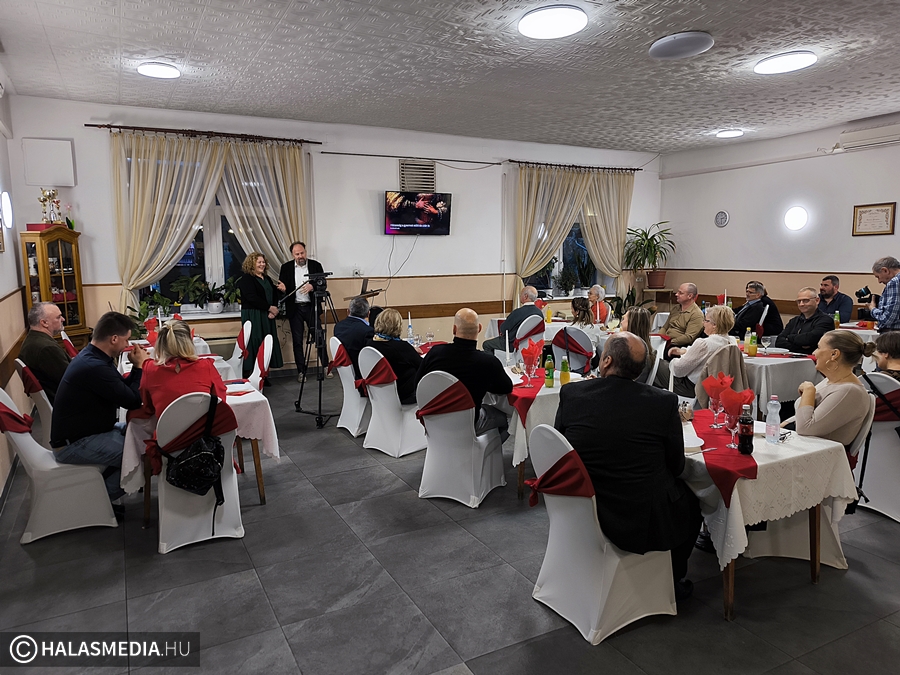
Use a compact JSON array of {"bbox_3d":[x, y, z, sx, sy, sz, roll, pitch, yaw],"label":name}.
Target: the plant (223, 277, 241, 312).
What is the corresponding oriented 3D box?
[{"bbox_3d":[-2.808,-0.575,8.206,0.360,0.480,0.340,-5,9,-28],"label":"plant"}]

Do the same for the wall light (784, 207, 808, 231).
[{"bbox_3d":[5.049,-1.727,9.051,0.090,0.350,0.350,-5,9,-27],"label":"wall light"}]

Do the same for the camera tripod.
[{"bbox_3d":[-1.201,0.091,6.338,0.660,1.450,0.780,-5,9,-28],"label":"camera tripod"}]

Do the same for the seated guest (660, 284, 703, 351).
[{"bbox_3d":[2.689,0.021,7.447,0.820,1.320,0.540,-2,8,-16],"label":"seated guest"}]

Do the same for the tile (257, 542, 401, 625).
[{"bbox_3d":[-0.624,1.237,3.170,0.600,0.010,0.600,-5,9,-28],"label":"tile"}]

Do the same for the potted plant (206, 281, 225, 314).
[{"bbox_3d":[-3.109,-0.531,8.255,0.240,0.440,0.240,-4,9,-28],"label":"potted plant"}]

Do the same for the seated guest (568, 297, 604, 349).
[{"bbox_3d":[1.288,0.144,6.758,0.500,1.180,0.740,1,8,11],"label":"seated guest"}]

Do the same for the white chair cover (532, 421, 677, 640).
[{"bbox_3d":[0.658,0.800,2.818,0.600,0.910,0.450,-4,9,-28],"label":"white chair cover"}]

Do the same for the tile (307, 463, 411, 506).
[{"bbox_3d":[-0.657,1.077,4.566,0.600,0.010,0.600,-4,8,-27],"label":"tile"}]

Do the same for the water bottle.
[{"bbox_3d":[1.556,0.390,2.990,0.068,0.233,0.068,0,8,0],"label":"water bottle"}]

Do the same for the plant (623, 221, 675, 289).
[{"bbox_3d":[3.449,-1.425,10.761,0.900,1.160,0.880,-5,9,-28],"label":"plant"}]

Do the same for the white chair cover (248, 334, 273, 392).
[{"bbox_3d":[-1.996,0.448,5.942,0.530,0.900,0.450,-5,9,-34],"label":"white chair cover"}]

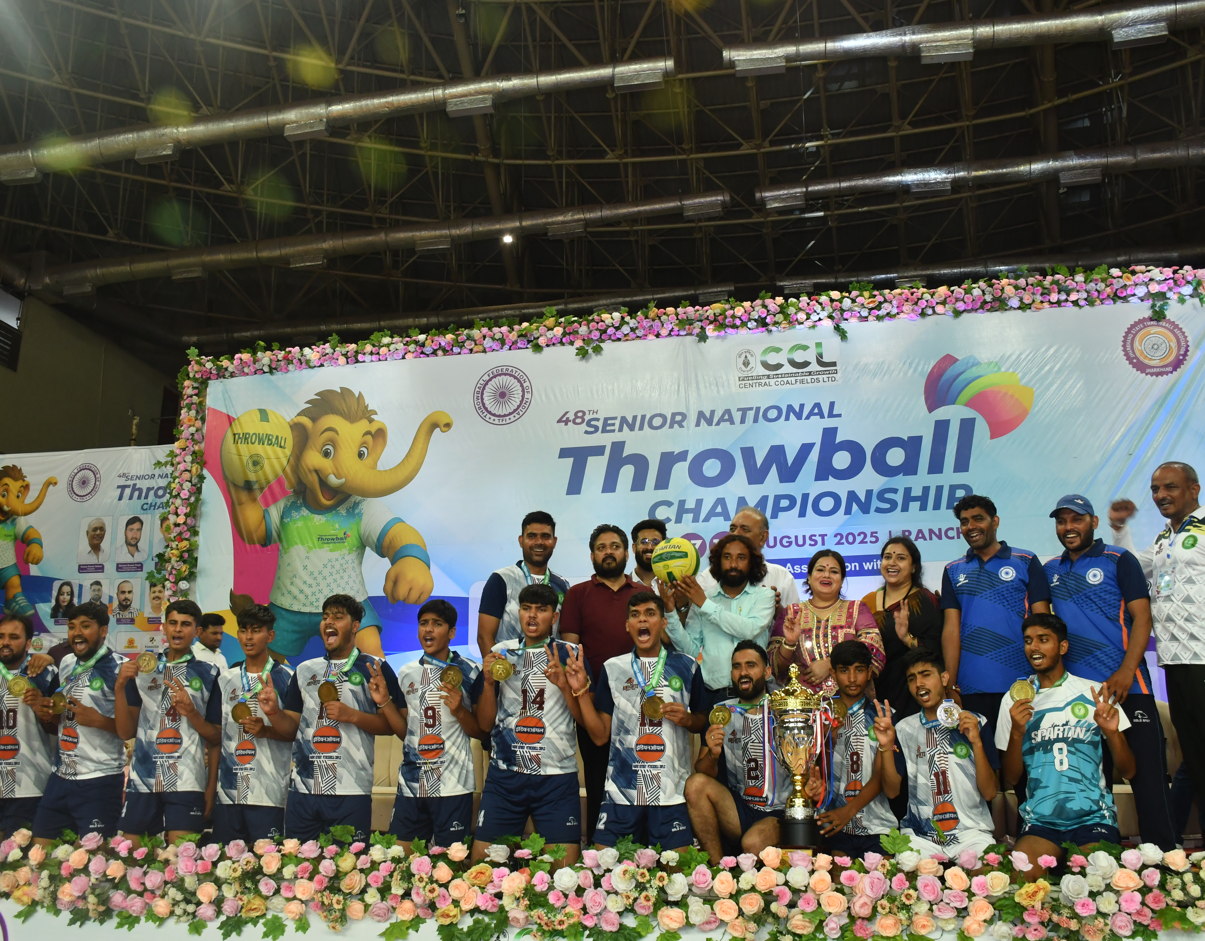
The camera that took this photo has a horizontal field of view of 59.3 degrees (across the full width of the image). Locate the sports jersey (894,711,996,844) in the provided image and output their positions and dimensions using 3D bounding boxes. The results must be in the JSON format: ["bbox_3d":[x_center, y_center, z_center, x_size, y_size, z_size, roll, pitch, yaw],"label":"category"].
[{"bbox_3d":[1.369,1.218,4.220,0.410,0.530,0.270,-9,-14,33],"label":"sports jersey"}]

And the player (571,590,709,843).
[{"bbox_3d":[0.166,1.136,4.360,0.570,1.240,0.500,-3,-12,11],"label":"player"}]

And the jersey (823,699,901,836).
[{"bbox_3d":[1.080,1.235,4.420,0.410,0.560,0.270,-7,-13,26],"label":"jersey"}]

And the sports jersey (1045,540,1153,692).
[{"bbox_3d":[2.295,0.674,4.900,0.490,0.690,0.280,-9,-14,35],"label":"sports jersey"}]

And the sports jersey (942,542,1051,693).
[{"bbox_3d":[1.857,0.698,5.000,0.490,0.690,0.280,-8,-13,29],"label":"sports jersey"}]

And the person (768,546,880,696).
[{"bbox_3d":[1.018,1.126,4.800,0.510,1.520,0.340,-4,-12,13],"label":"person"}]

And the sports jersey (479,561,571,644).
[{"bbox_3d":[-0.332,0.787,5.100,0.510,0.700,0.290,-2,-11,4],"label":"sports jersey"}]

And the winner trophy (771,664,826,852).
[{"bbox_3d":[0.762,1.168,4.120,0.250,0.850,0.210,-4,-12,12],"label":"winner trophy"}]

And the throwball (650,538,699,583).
[{"bbox_3d":[0.322,0.395,4.680,0.212,0.212,0.212,-3,-12,10],"label":"throwball"}]

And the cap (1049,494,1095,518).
[{"bbox_3d":[2.150,0.167,4.850,0.175,0.120,0.250,-12,-16,42],"label":"cap"}]

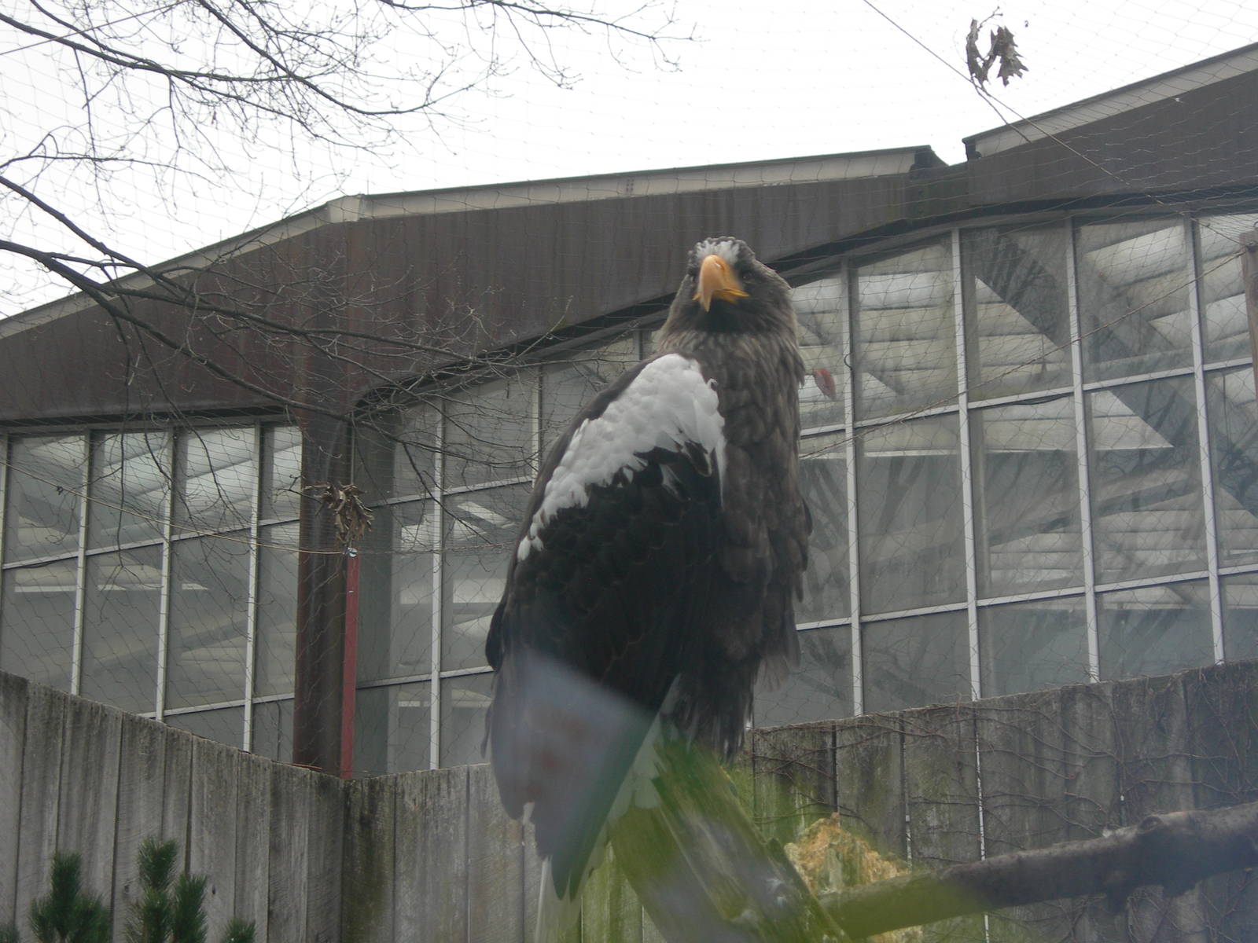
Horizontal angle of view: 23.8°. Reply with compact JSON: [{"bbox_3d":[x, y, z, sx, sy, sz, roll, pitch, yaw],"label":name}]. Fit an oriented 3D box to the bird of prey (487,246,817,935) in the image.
[{"bbox_3d":[0.029,0.114,3.448,0.400,0.780,0.300,-17,-24,42],"label":"bird of prey"}]

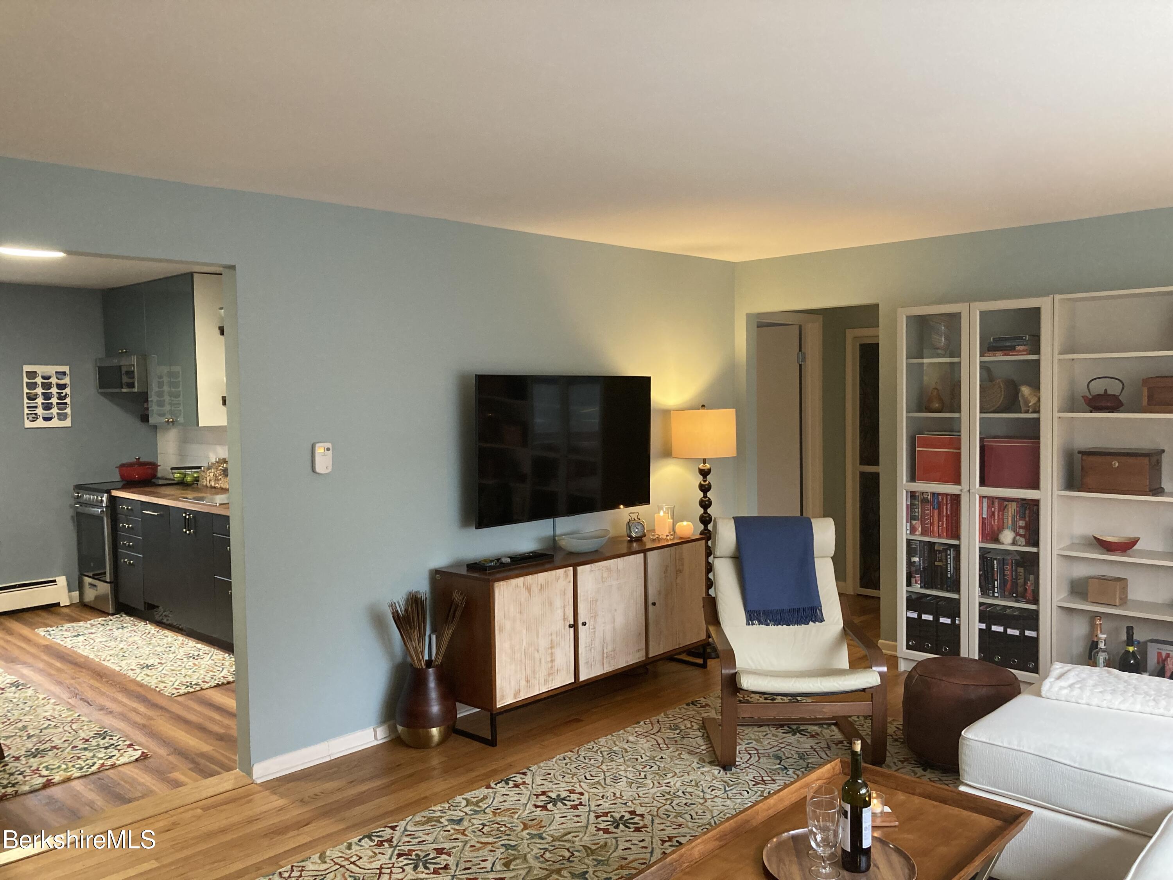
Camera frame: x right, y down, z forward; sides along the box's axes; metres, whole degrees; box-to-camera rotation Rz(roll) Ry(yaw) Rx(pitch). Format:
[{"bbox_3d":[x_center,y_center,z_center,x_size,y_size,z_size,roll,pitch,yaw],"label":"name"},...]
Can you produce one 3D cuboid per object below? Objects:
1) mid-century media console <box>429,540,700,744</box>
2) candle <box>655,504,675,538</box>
[{"bbox_3d":[-0.008,0.951,4.909,0.385,0.752,1.570,2,4,45],"label":"mid-century media console"},{"bbox_3d":[0.430,0.454,5.331,0.105,0.185,0.105,-1,3,0],"label":"candle"}]

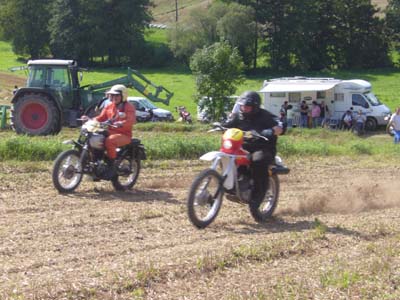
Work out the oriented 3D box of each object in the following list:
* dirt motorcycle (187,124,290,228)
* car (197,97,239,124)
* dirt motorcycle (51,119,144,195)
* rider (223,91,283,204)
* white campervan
[{"bbox_3d":[0.470,0.300,12.170,0.850,1.210,2.130,5,3,32],"label":"dirt motorcycle"},{"bbox_3d":[1.900,-2.420,60.000,4.150,1.550,1.750,1,3,12],"label":"car"},{"bbox_3d":[-1.620,0.090,16.050,0.820,1.170,2.100,6,3,38],"label":"dirt motorcycle"},{"bbox_3d":[0.640,-0.020,12.250,0.780,1.380,0.780,5,5,32],"label":"rider"},{"bbox_3d":[7.300,-2.650,57.000,6.900,3.000,2.300,2,3,25],"label":"white campervan"}]

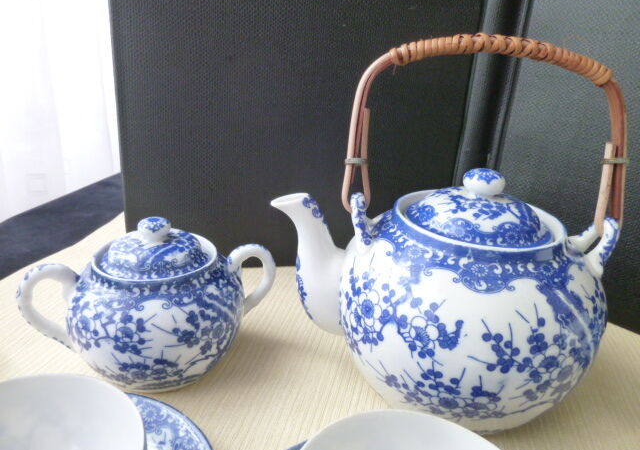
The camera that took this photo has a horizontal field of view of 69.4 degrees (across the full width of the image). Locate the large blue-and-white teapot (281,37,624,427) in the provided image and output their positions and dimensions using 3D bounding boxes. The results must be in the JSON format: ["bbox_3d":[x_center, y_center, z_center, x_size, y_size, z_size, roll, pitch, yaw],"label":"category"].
[{"bbox_3d":[0.059,0.002,0.238,0.172,0.189,0.132,6,22,9],"label":"large blue-and-white teapot"}]

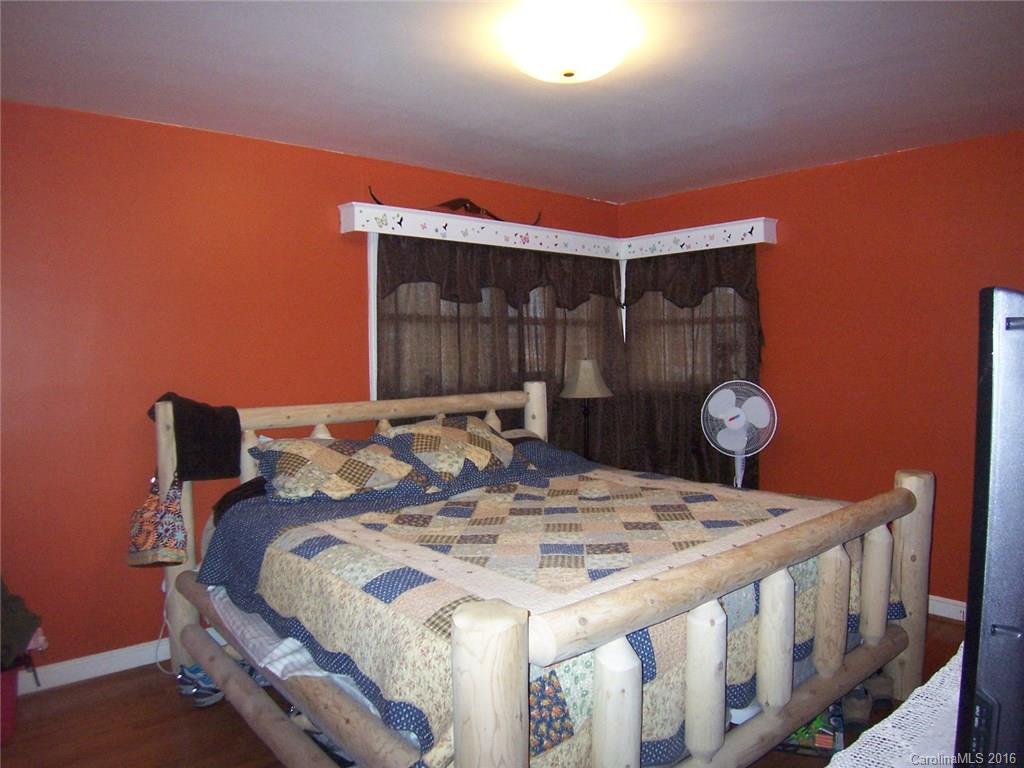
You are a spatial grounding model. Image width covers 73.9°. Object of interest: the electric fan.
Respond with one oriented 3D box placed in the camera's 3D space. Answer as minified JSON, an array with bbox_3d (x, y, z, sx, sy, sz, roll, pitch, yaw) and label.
[{"bbox_3d":[1.288,0.579,3.878,0.440,1.220,0.410,2,4,35],"label":"electric fan"}]

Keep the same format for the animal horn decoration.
[{"bbox_3d":[-0.277,-1.006,3.938,1.230,0.135,0.080,-4,5,-40],"label":"animal horn decoration"}]

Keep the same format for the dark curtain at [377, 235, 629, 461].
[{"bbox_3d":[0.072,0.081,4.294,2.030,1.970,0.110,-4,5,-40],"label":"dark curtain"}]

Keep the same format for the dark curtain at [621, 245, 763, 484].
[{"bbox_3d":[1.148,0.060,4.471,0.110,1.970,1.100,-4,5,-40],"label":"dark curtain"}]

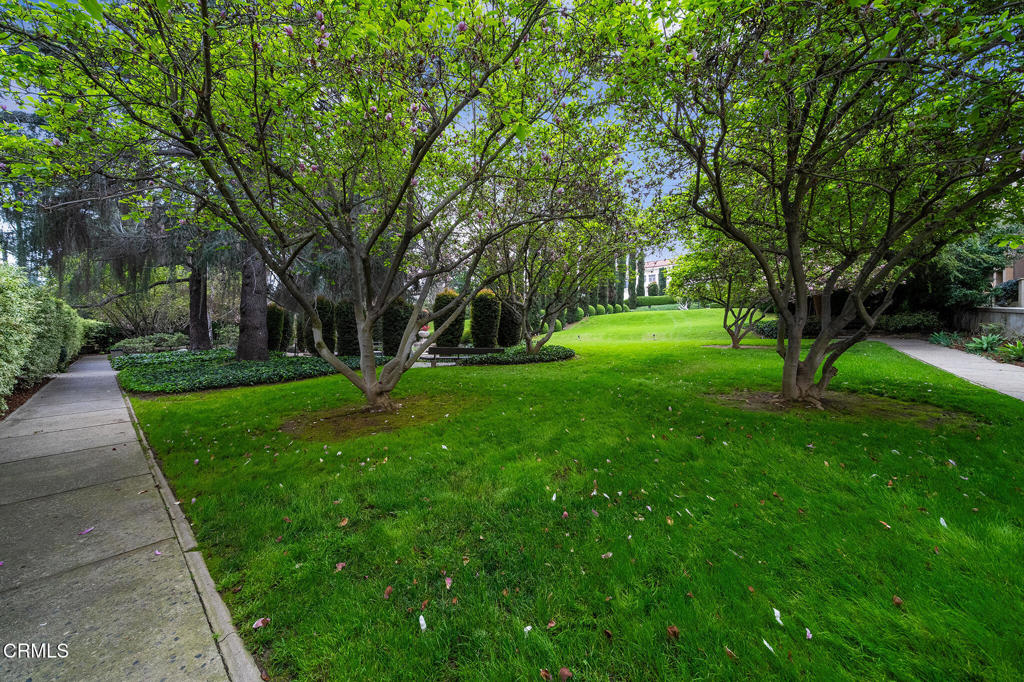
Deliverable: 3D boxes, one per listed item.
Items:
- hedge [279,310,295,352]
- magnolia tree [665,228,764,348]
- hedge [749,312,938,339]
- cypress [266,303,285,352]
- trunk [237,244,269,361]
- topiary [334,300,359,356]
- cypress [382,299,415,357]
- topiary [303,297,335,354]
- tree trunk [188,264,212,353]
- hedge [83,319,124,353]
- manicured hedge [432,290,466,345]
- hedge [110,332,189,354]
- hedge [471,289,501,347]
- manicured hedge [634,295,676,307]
[{"bbox_3d":[-18.175,-0.766,27.500,1.300,3.400,1.300,0,0,-33],"label":"hedge"},{"bbox_3d":[10.787,-2.666,17.000,6.200,6.100,6.000,0,0,0],"label":"magnolia tree"},{"bbox_3d":[21.632,-0.999,22.000,11.800,1.500,1.500,0,0,0],"label":"hedge"},{"bbox_3d":[-13.631,-0.743,19.500,1.450,2.900,1.450,0,0,0],"label":"cypress"},{"bbox_3d":[-11.834,-1.749,15.500,1.100,5.400,1.100,0,0,0],"label":"trunk"},{"bbox_3d":[-8.695,-0.720,18.200,1.450,2.900,1.450,0,0,0],"label":"topiary"},{"bbox_3d":[-5.655,-0.673,17.000,1.500,2.900,1.500,0,0,0],"label":"cypress"},{"bbox_3d":[-12.477,-0.999,22.000,1.750,3.650,1.750,0,0,-30],"label":"topiary"},{"bbox_3d":[-19.597,-2.111,21.500,0.950,5.500,0.950,0,0,-42],"label":"tree trunk"},{"bbox_3d":[-28.734,-0.387,24.000,1.700,2.500,2.600,0,0,40],"label":"hedge"},{"bbox_3d":[-3.536,-1.114,19.000,1.720,3.600,1.720,0,0,-11],"label":"manicured hedge"},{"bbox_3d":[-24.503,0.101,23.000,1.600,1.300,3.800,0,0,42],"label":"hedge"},{"bbox_3d":[-1.476,-1.114,19.000,1.680,3.600,1.680,0,0,-4],"label":"hedge"},{"bbox_3d":[19.212,-5.460,46.000,6.500,1.500,1.400,0,0,17],"label":"manicured hedge"}]

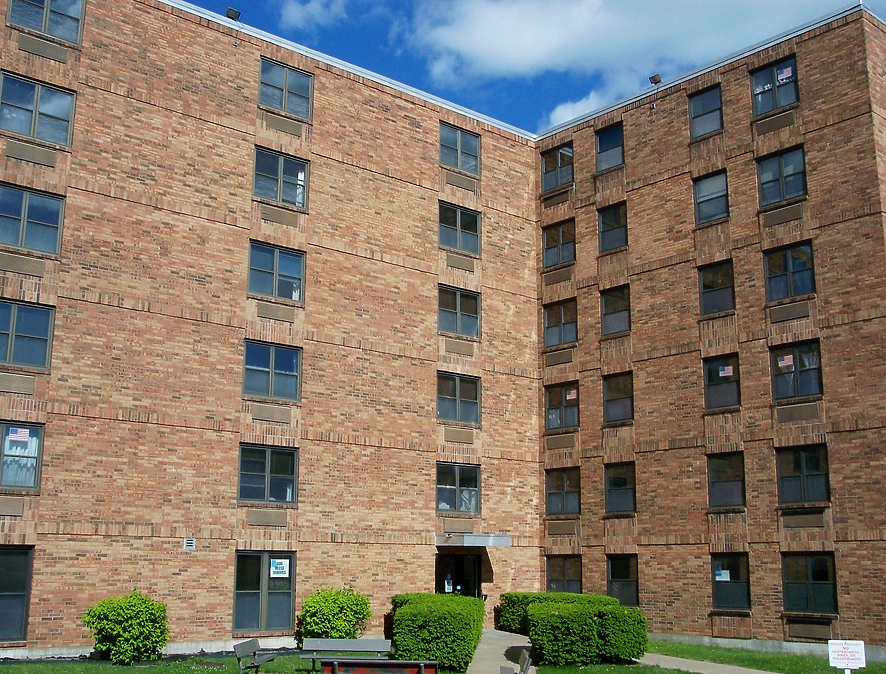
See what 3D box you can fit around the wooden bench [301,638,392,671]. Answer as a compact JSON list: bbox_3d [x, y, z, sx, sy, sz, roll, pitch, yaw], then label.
[{"bbox_3d":[-1.754,5.768,17.578,1.620,0.800,0.600,-1,-12,4],"label":"wooden bench"}]

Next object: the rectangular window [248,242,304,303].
[{"bbox_3d":[-4.382,-1.680,25.955,1.709,1.438,0.150,11,-16,-40],"label":"rectangular window"}]

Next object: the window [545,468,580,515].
[{"bbox_3d":[3.731,4.747,30.370,0.120,1.420,1.408,11,-16,-40],"label":"window"}]

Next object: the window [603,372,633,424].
[{"bbox_3d":[5.200,1.808,29.240,0.140,1.452,1.100,11,-16,-40],"label":"window"}]

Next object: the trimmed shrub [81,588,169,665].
[{"bbox_3d":[-6.665,6.077,20.729,1.750,1.570,1.600,11,-16,-40],"label":"trimmed shrub"}]

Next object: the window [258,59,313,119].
[{"bbox_3d":[-4.273,-6.797,27.111,1.696,1.452,0.140,11,-16,-40],"label":"window"}]

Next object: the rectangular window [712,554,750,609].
[{"bbox_3d":[7.405,6.289,25.474,0.150,1.450,1.113,11,-16,-40],"label":"rectangular window"}]

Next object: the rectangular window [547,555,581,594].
[{"bbox_3d":[3.621,7.287,29.773,0.150,1.450,1.405,11,-16,-40],"label":"rectangular window"}]

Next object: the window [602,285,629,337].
[{"bbox_3d":[5.221,-0.770,29.810,0.140,1.452,1.100,11,-16,-40],"label":"window"}]

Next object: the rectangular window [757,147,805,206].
[{"bbox_3d":[8.974,-4.236,26.156,0.120,1.440,1.390,11,-16,-39],"label":"rectangular window"}]

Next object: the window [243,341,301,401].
[{"bbox_3d":[-4.369,0.899,25.443,1.710,1.440,0.120,11,-16,-39],"label":"window"}]

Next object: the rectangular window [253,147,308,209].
[{"bbox_3d":[-4.342,-4.268,26.561,1.692,1.420,0.120,11,-16,-40],"label":"rectangular window"}]

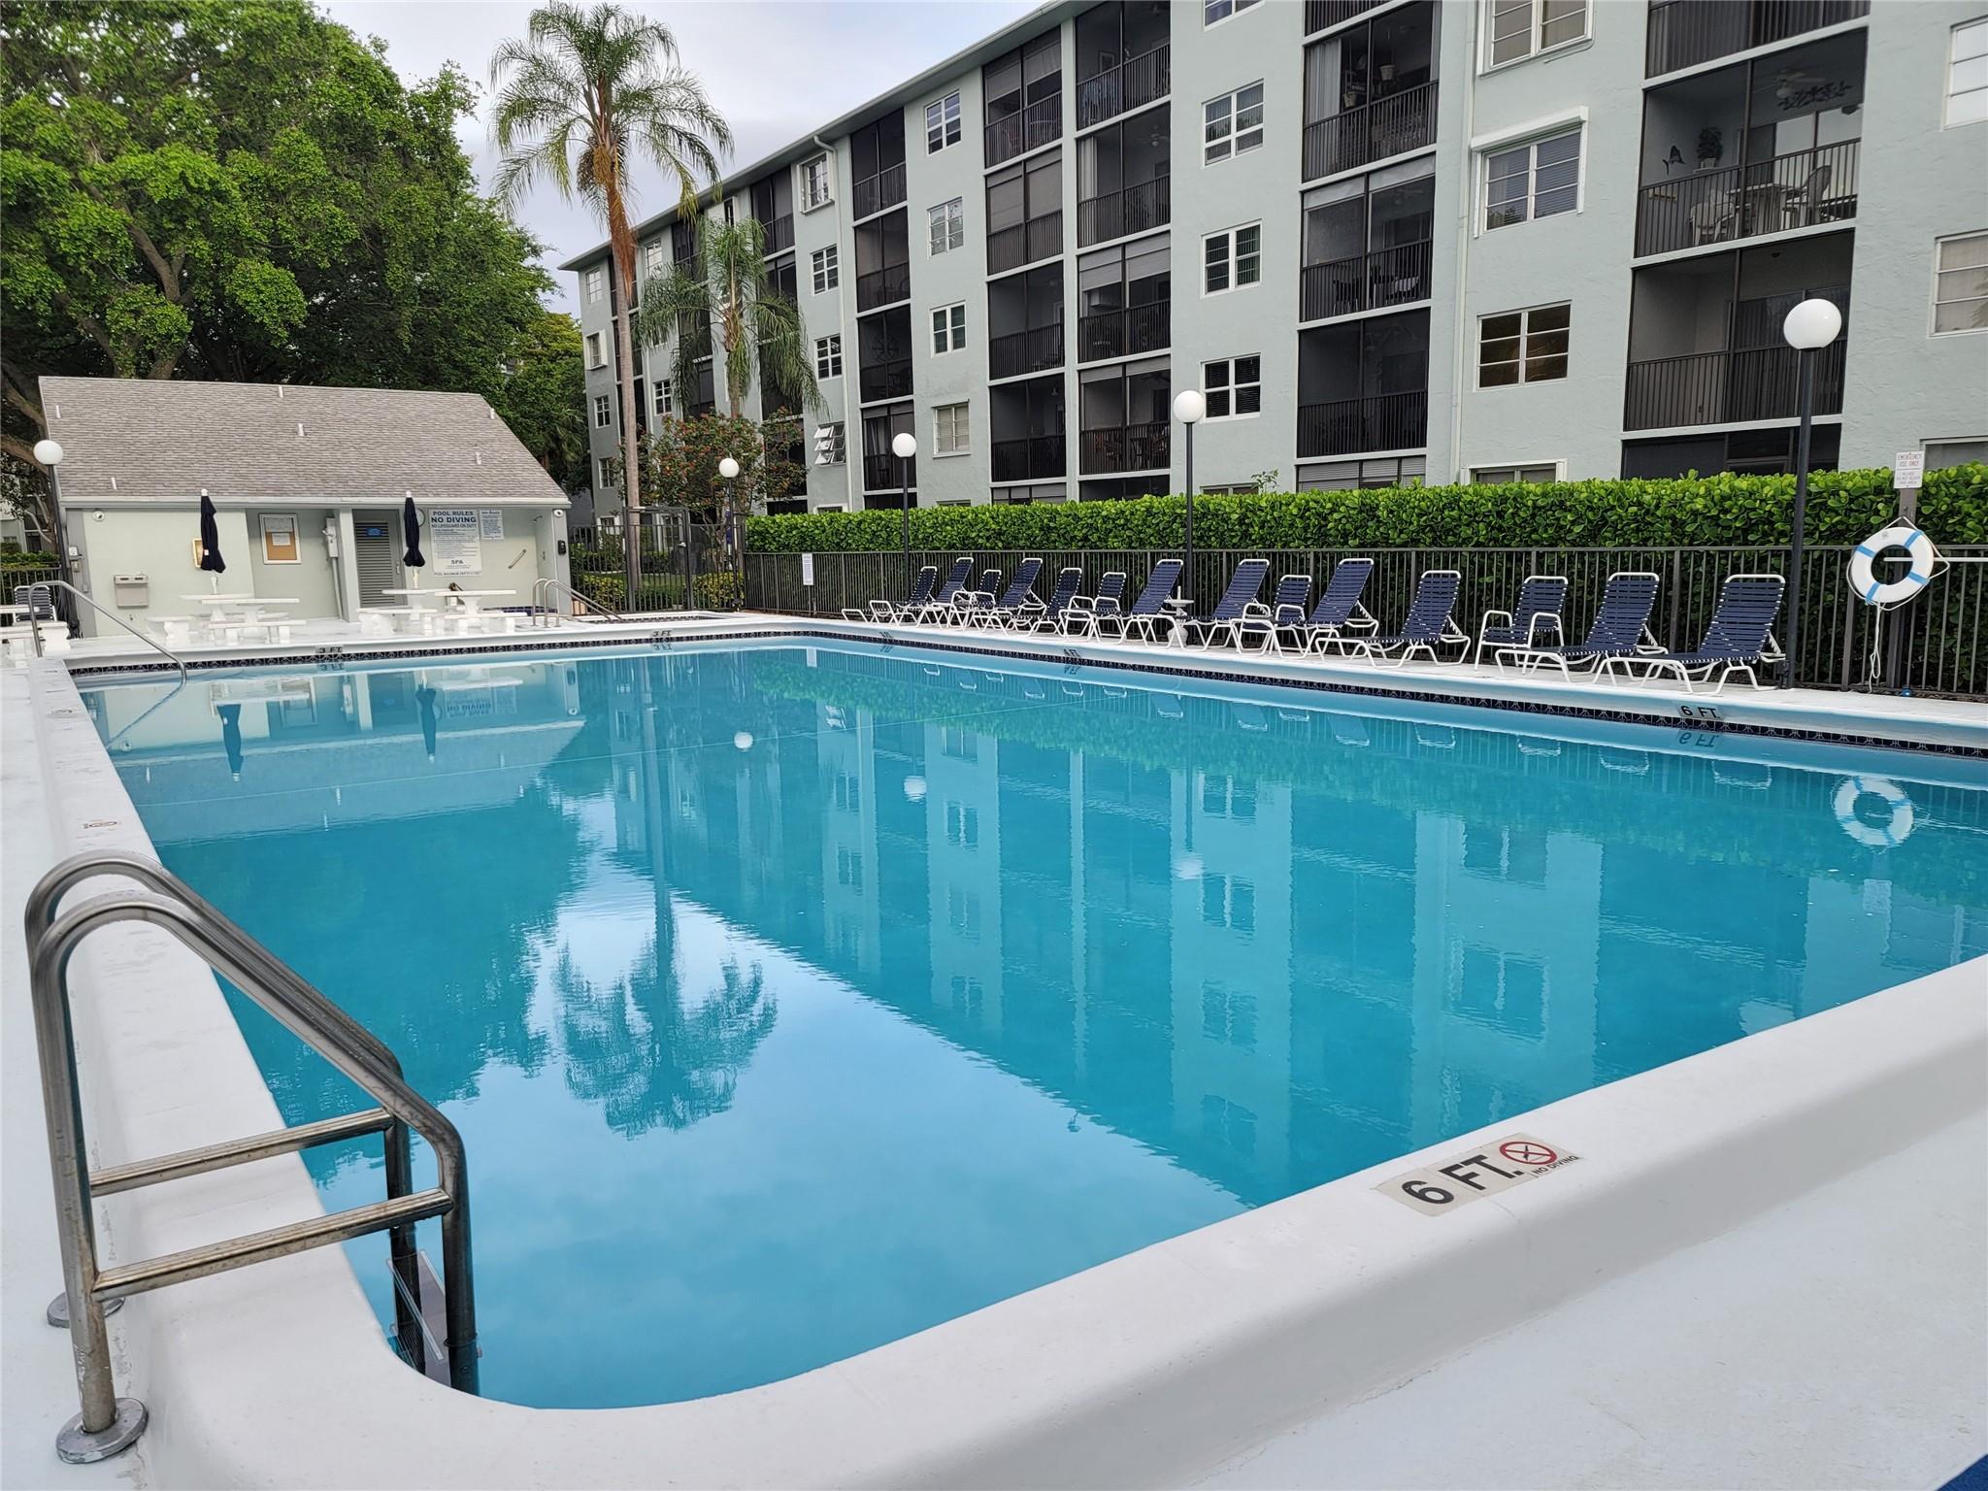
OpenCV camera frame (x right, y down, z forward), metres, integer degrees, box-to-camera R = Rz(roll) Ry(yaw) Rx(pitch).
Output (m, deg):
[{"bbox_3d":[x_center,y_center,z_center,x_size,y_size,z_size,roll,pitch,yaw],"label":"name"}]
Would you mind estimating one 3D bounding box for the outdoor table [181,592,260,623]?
[{"bbox_3d":[-11.342,-1.814,21.052,1.030,0.736,1.030,-6,10,-33],"label":"outdoor table"}]

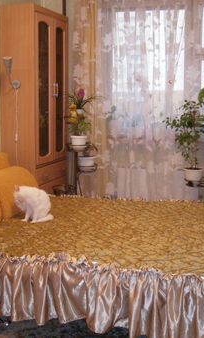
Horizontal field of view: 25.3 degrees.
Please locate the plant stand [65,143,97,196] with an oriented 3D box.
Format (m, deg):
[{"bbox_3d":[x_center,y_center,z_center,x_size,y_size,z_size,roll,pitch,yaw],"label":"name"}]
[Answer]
[{"bbox_3d":[-0.214,0.185,4.692,0.312,0.923,0.312,4,10,18],"label":"plant stand"}]

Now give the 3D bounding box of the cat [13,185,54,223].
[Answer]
[{"bbox_3d":[-0.505,0.244,3.346,0.284,0.263,0.185,0,9,-3],"label":"cat"}]

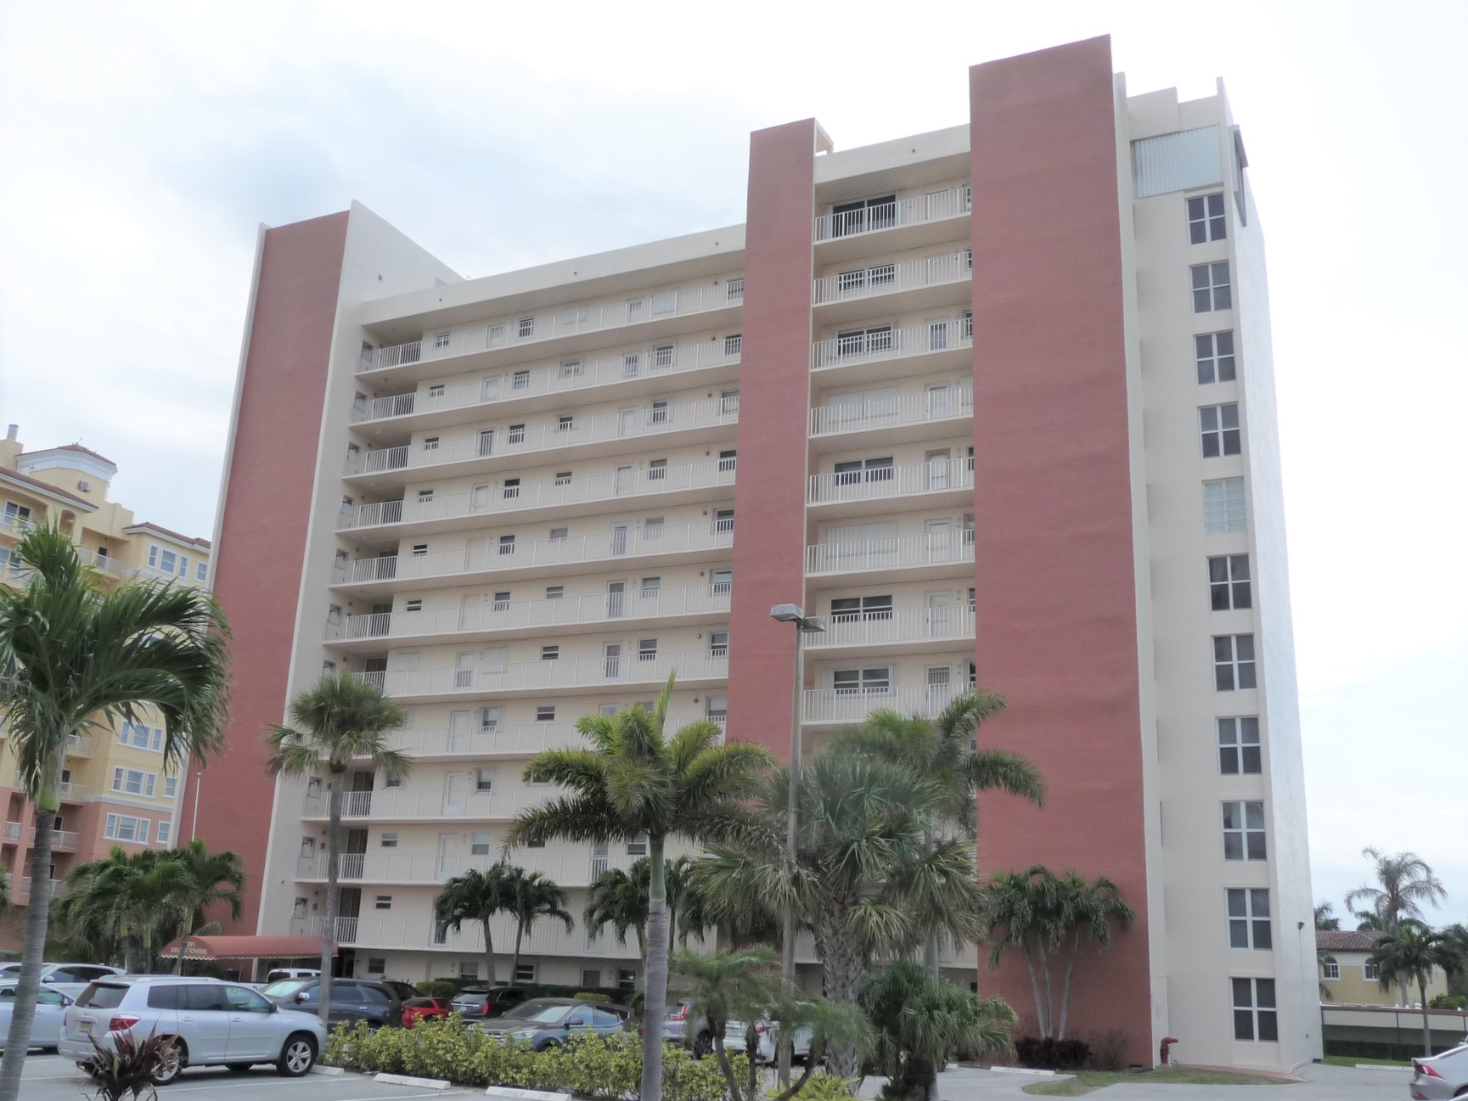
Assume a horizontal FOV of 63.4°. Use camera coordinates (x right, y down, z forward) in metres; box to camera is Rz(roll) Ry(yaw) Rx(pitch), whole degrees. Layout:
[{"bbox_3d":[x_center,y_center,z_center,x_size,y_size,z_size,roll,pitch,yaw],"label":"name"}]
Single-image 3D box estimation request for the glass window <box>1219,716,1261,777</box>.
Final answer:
[{"bbox_3d":[16.388,6.336,38.476,1.280,1.780,0.120,-4,-15,23],"label":"glass window"}]

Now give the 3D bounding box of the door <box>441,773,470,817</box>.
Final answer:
[{"bbox_3d":[-12.045,10.546,50.876,0.970,2.080,0.100,-5,-18,24],"label":"door"}]

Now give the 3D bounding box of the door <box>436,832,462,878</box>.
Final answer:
[{"bbox_3d":[-12.693,13.876,53.320,1.133,2.163,0.124,-4,-17,22],"label":"door"}]

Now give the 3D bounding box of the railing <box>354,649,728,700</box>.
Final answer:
[{"bbox_3d":[-8.994,5.697,52.175,19.691,1.180,1.700,-4,-15,23],"label":"railing"}]

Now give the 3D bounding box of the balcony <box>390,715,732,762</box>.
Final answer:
[{"bbox_3d":[-8.582,8.042,51.309,18.334,1.133,0.103,-4,-17,22],"label":"balcony"}]

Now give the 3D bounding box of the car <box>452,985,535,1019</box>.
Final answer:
[{"bbox_3d":[-8.217,16.889,43.596,1.900,1.680,4.750,-6,-16,29],"label":"car"}]

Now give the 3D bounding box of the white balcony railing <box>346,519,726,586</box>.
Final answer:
[{"bbox_3d":[-8.926,0.417,52.729,21.300,1.300,1.600,-6,-18,25],"label":"white balcony railing"}]

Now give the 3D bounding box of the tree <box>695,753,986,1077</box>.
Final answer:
[{"bbox_3d":[1.950,6.850,22.000,5.000,6.100,5.000,-3,-17,17],"label":"tree"}]

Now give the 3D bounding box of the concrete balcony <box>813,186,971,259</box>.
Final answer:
[{"bbox_3d":[6.420,-12.629,46.092,6.450,1.300,1.600,-6,-18,25],"label":"concrete balcony"}]

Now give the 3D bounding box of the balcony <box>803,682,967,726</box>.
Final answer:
[{"bbox_3d":[5.666,5.476,41.654,6.450,1.300,1.500,-6,-18,25],"label":"balcony"}]

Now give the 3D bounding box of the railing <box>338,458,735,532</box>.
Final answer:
[{"bbox_3d":[-8.750,-2.015,51.884,19.992,1.120,1.650,-5,-18,22],"label":"railing"}]

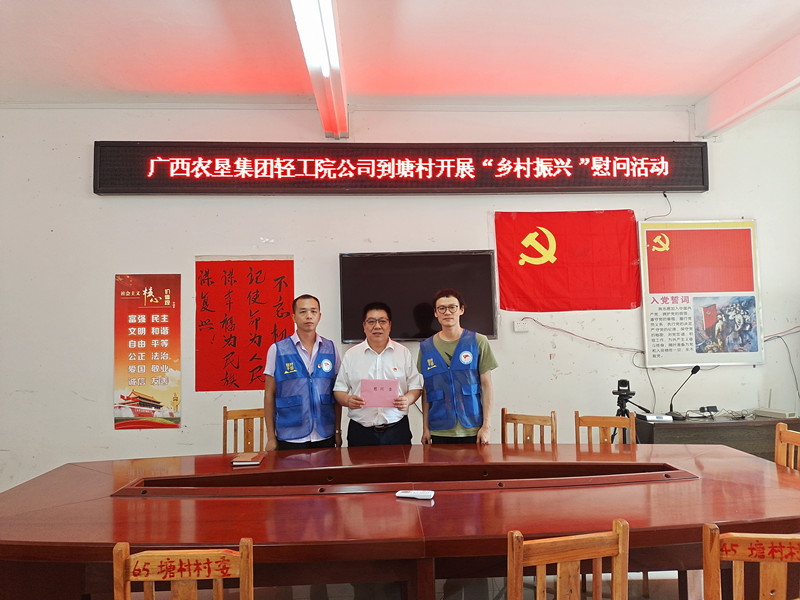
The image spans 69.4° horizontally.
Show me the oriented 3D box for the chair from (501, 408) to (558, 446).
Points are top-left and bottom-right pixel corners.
[{"bbox_3d":[0.762,1.193,3.556,0.394,0.926,0.473,-2,-2,26],"label":"chair"}]

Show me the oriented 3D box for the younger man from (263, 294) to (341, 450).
[{"bbox_3d":[-0.620,0.811,3.636,0.500,1.700,0.310,0,-3,-17],"label":"younger man"}]

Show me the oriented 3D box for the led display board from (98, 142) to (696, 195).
[{"bbox_3d":[0.077,-1.054,4.640,4.880,0.400,0.100,-1,-3,-3],"label":"led display board"}]

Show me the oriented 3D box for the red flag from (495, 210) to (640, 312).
[{"bbox_3d":[1.355,-0.315,4.645,1.154,0.805,0.030,-1,-2,-4],"label":"red flag"}]

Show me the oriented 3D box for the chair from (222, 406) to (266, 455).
[{"bbox_3d":[-1.006,1.237,3.940,0.394,0.926,0.473,0,-2,-19],"label":"chair"}]

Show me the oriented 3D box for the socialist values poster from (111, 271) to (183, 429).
[{"bbox_3d":[-1.960,0.399,4.505,0.502,1.195,0.012,-1,-3,-3],"label":"socialist values poster"}]

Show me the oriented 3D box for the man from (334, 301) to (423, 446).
[{"bbox_3d":[-0.134,0.826,3.591,0.570,1.650,0.420,-1,-3,-2],"label":"man"}]

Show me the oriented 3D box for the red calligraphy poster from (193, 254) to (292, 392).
[{"bbox_3d":[-1.197,0.185,4.471,0.756,1.044,0.010,-1,-2,-4],"label":"red calligraphy poster"}]

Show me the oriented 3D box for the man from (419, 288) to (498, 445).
[{"bbox_3d":[0.377,0.801,3.758,0.522,1.738,0.315,-1,-2,7],"label":"man"}]

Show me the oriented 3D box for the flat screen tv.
[{"bbox_3d":[0.149,-0.022,4.577,1.235,0.710,0.070,-1,-3,-3],"label":"flat screen tv"}]

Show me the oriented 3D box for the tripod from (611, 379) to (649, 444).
[{"bbox_3d":[1.627,1.117,4.169,0.550,1.070,0.520,-1,-3,-3],"label":"tripod"}]

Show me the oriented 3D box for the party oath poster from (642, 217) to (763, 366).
[{"bbox_3d":[2.454,-0.052,4.697,0.994,1.187,0.034,-1,-2,-4],"label":"party oath poster"}]

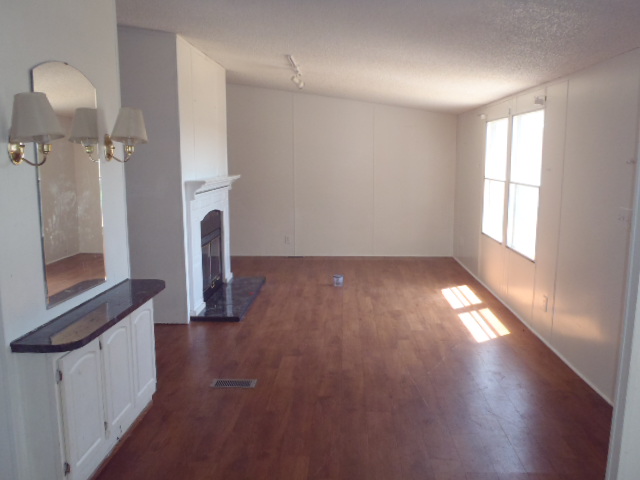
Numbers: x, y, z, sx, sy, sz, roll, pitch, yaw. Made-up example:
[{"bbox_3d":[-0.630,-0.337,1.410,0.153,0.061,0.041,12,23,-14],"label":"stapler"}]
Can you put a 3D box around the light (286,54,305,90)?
[{"bbox_3d":[-0.265,-1.697,5.310,0.155,0.186,1.162,0,9,3],"label":"light"}]

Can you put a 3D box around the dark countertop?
[{"bbox_3d":[-1.173,0.377,2.839,0.279,0.036,1.209,0,9,3],"label":"dark countertop"}]

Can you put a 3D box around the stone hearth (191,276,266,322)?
[{"bbox_3d":[-0.952,0.626,5.725,0.465,0.046,1.621,0,9,3],"label":"stone hearth"}]

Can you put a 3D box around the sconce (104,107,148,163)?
[{"bbox_3d":[-1.172,-0.637,3.158,0.246,0.326,0.232,0,9,3],"label":"sconce"}]

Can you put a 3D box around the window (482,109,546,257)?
[{"bbox_3d":[1.946,-0.592,5.345,0.065,1.327,1.814,0,9,3],"label":"window"}]

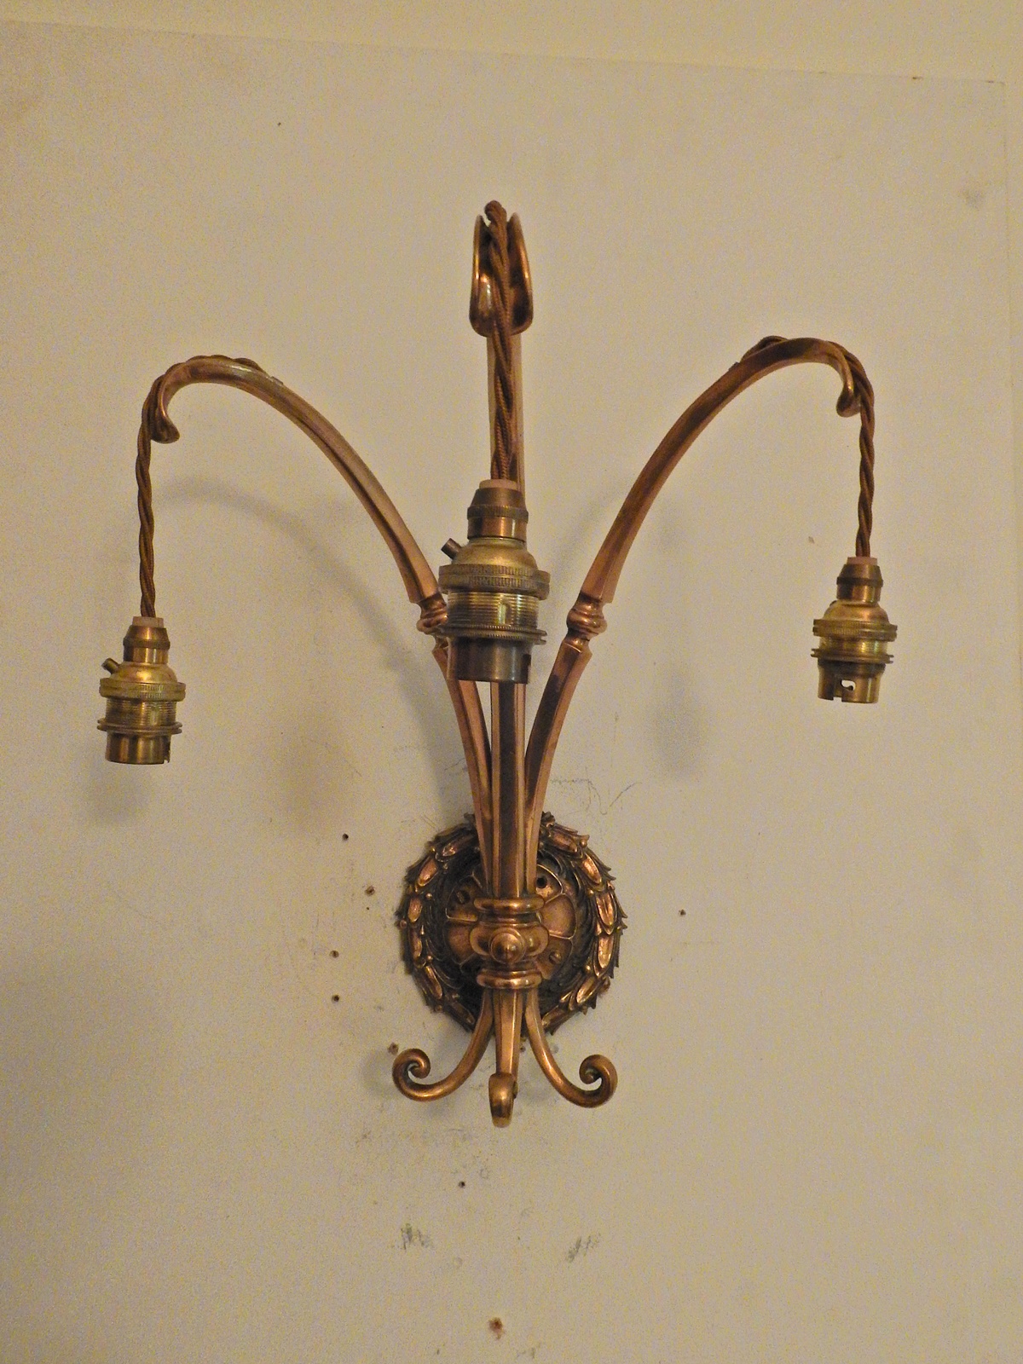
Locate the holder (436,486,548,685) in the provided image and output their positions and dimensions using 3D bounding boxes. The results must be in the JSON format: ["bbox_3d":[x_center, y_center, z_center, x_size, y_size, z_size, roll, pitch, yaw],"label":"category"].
[{"bbox_3d":[-0.006,-0.031,0.297,0.035,0.063,0.035,3,2,0],"label":"holder"}]

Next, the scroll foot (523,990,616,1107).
[{"bbox_3d":[0.027,0.173,0.447,0.045,0.055,0.011,4,2,17],"label":"scroll foot"}]

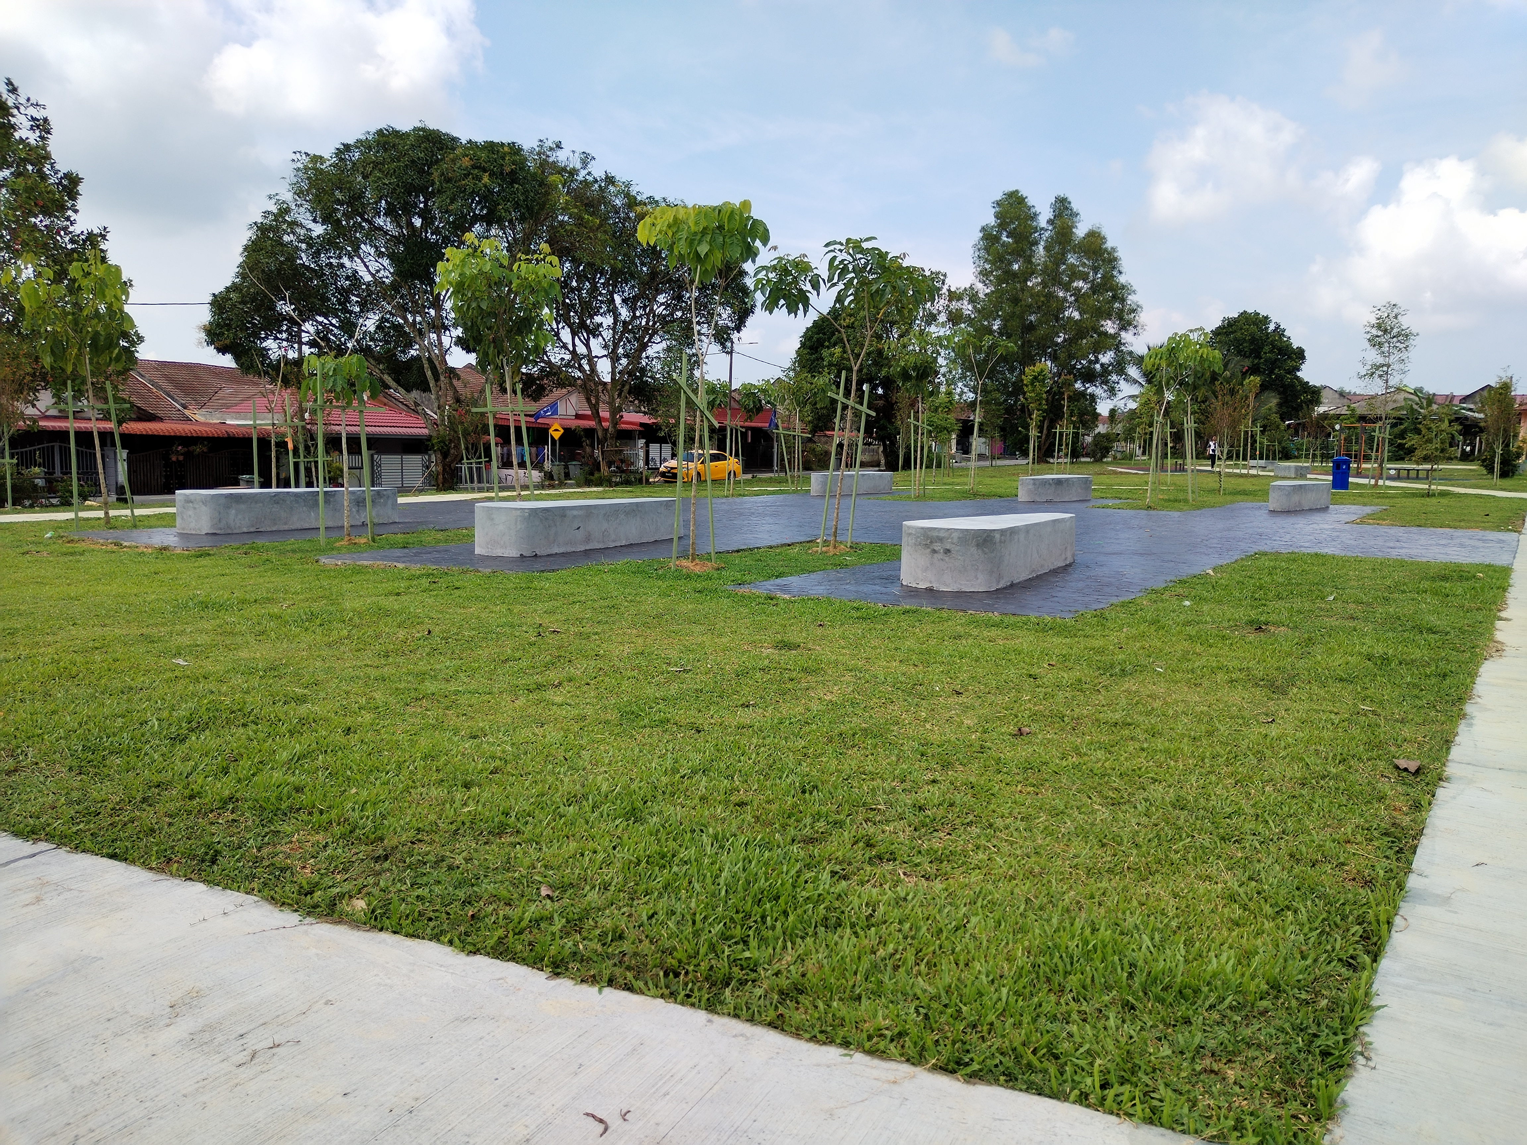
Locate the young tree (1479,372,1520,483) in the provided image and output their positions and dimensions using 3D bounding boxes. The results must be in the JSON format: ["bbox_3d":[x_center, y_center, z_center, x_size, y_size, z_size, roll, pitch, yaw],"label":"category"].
[{"bbox_3d":[24.732,-4.809,38.291,1.394,3.755,1.394,1,6,0],"label":"young tree"}]

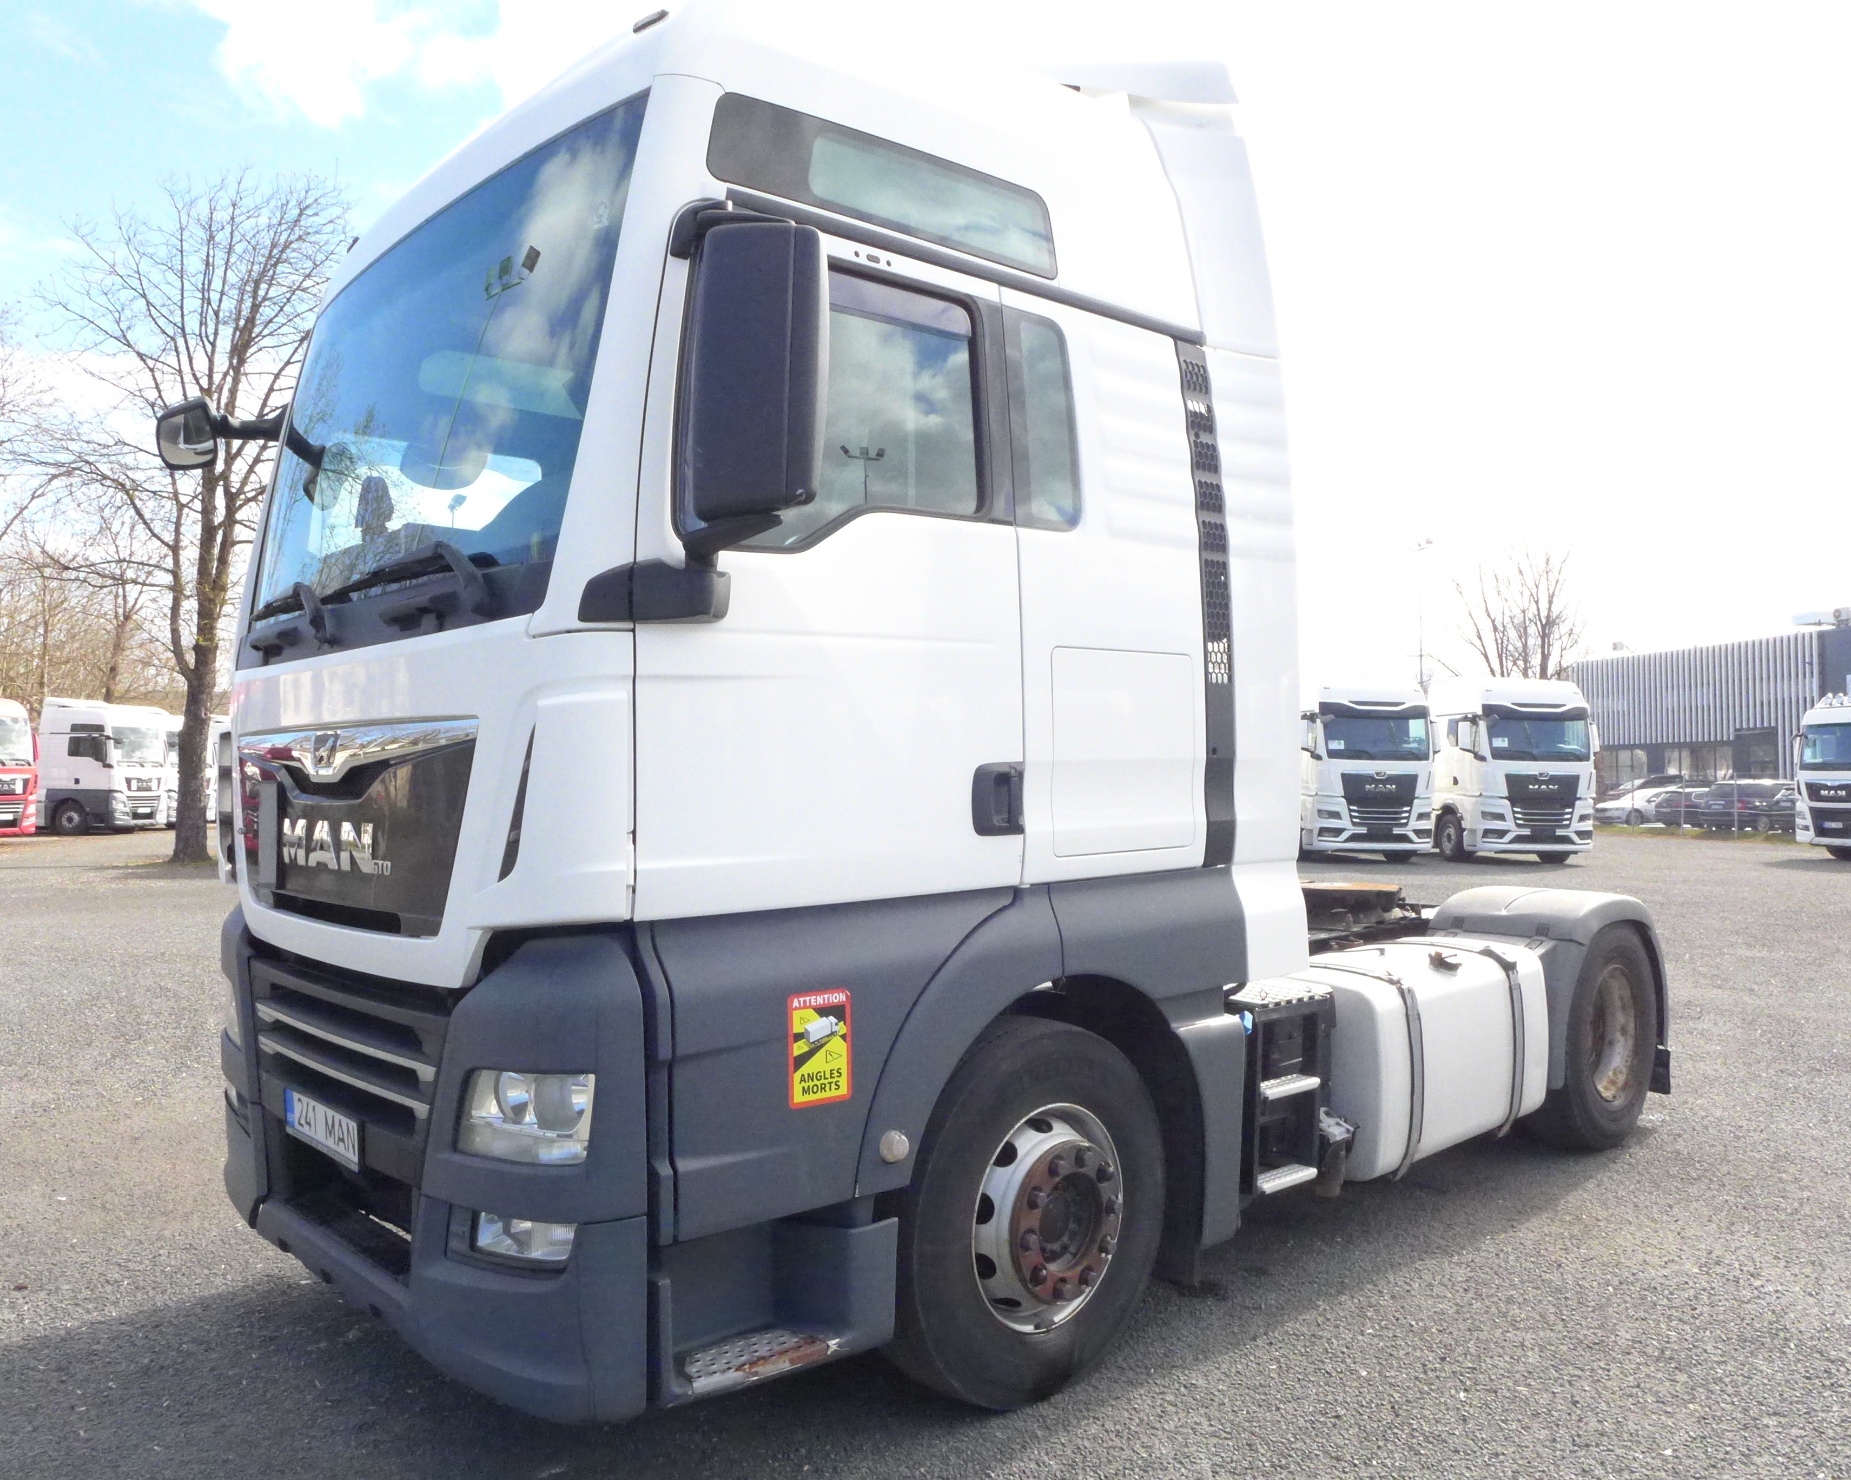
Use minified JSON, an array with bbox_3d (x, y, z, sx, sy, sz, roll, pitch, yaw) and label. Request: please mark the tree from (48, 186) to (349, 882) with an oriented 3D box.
[{"bbox_3d":[-14.636,-4.476,27.773,6.400,13.870,6.400,0,-1,0],"label":"tree"}]

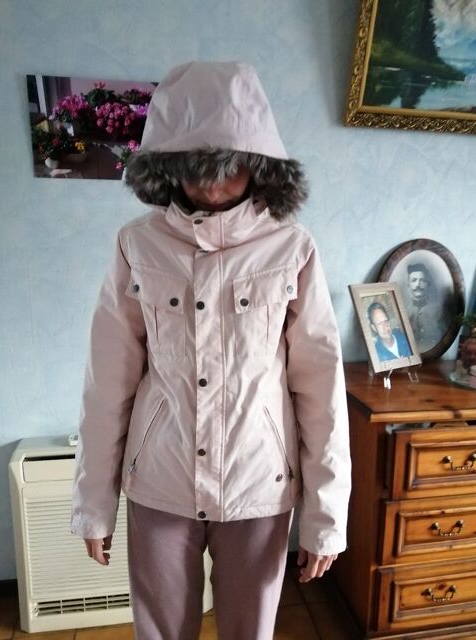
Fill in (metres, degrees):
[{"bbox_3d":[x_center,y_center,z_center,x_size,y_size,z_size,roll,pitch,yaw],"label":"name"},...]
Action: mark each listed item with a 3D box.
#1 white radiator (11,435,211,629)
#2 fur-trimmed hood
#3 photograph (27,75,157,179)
[{"bbox_3d":[-0.421,0.729,1.694,0.660,0.618,0.174,-1,10,-10],"label":"white radiator"},{"bbox_3d":[-0.034,-0.314,0.839,0.299,0.272,0.280,1,10,2],"label":"fur-trimmed hood"},{"bbox_3d":[-0.434,-0.610,1.543,0.440,0.305,0.018,-1,10,-10],"label":"photograph"}]

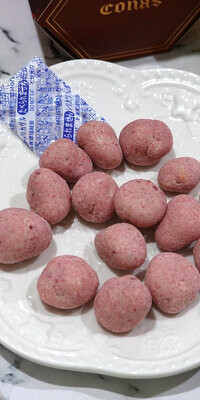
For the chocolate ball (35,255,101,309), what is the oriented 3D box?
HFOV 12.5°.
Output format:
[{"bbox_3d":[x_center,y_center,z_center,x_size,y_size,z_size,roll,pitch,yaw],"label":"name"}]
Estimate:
[{"bbox_3d":[-0.016,0.039,0.436,0.029,0.025,0.025,5,58,0],"label":"chocolate ball"}]

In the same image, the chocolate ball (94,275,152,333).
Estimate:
[{"bbox_3d":[0.011,0.048,0.432,0.026,0.024,0.027,1,58,-2],"label":"chocolate ball"}]

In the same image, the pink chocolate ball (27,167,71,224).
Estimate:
[{"bbox_3d":[-0.026,-0.002,0.463,0.020,0.023,0.030,-19,61,-14],"label":"pink chocolate ball"}]

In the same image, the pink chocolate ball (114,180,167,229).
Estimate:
[{"bbox_3d":[0.021,0.002,0.463,0.026,0.023,0.024,1,58,-2],"label":"pink chocolate ball"}]

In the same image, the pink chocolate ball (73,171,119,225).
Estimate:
[{"bbox_3d":[-0.002,-0.002,0.464,0.023,0.023,0.027,7,58,2],"label":"pink chocolate ball"}]

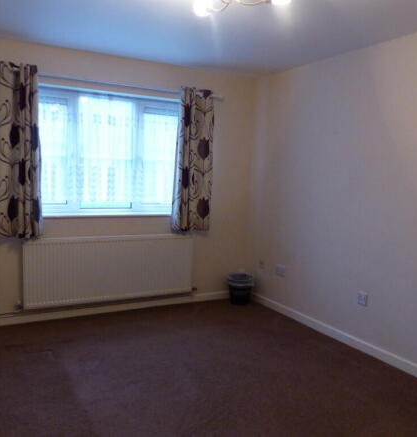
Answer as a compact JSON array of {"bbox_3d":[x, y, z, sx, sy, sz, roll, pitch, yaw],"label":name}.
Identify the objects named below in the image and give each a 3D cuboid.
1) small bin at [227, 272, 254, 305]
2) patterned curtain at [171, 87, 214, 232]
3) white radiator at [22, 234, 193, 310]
[{"bbox_3d":[0.341,0.759,4.509,0.276,0.281,0.276,2,5,0],"label":"small bin"},{"bbox_3d":[-0.158,-0.563,4.182,0.371,1.380,0.120,-1,6,-27],"label":"patterned curtain"},{"bbox_3d":[-0.872,0.473,3.938,1.569,0.582,0.090,-1,6,-27],"label":"white radiator"}]

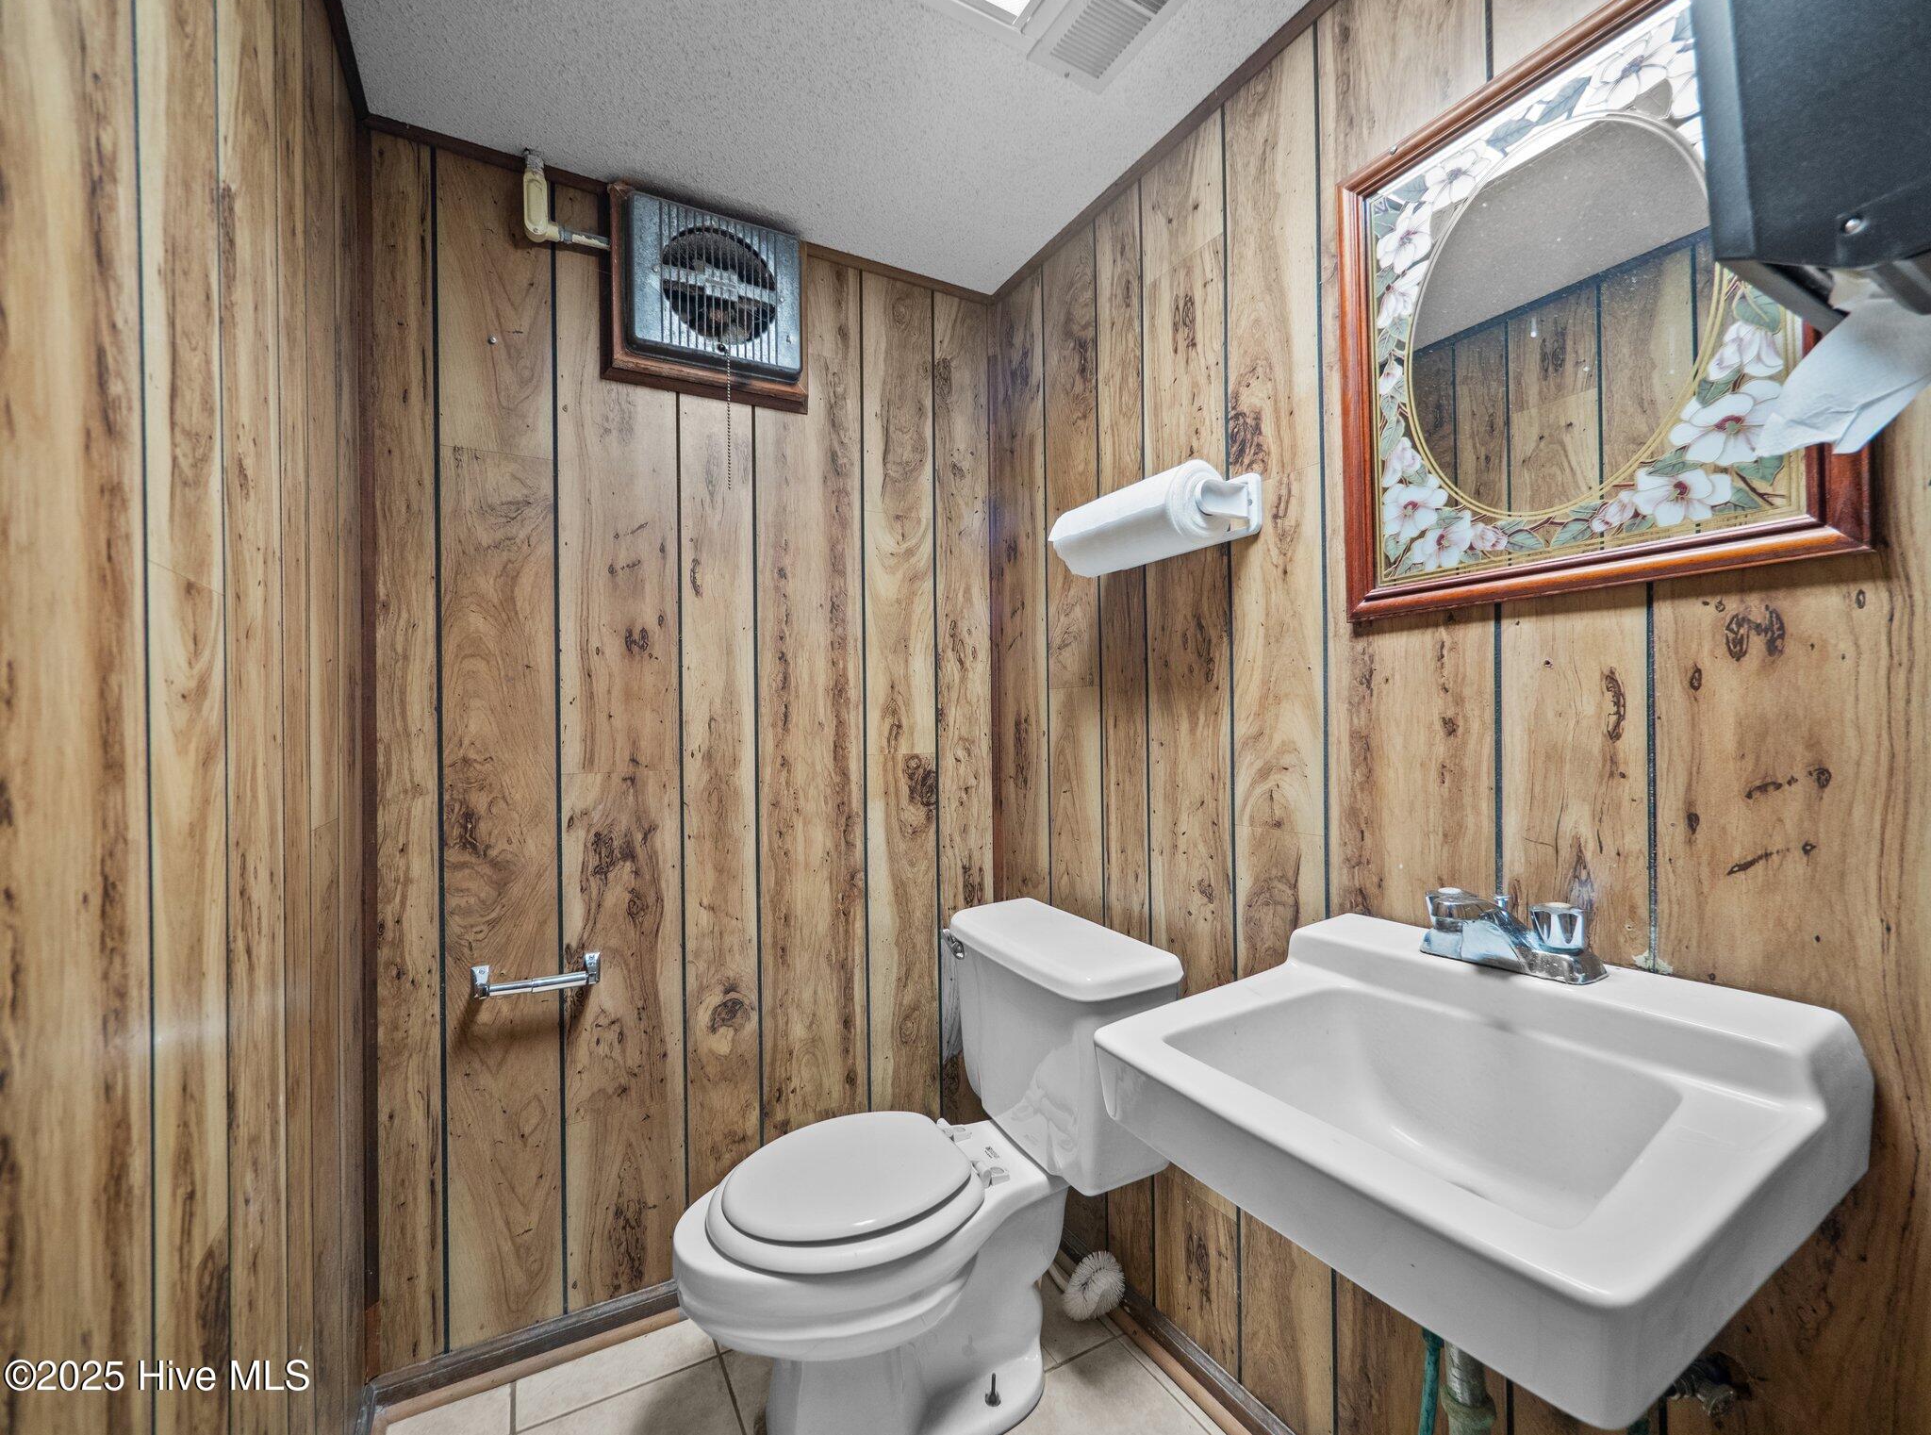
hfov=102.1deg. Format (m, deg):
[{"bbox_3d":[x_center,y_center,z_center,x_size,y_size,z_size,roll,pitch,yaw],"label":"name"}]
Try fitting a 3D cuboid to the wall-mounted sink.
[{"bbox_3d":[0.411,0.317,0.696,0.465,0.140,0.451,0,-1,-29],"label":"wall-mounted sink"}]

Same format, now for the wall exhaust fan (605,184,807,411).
[{"bbox_3d":[-0.461,-0.764,1.434,0.373,0.321,0.088,0,-1,-29],"label":"wall exhaust fan"}]

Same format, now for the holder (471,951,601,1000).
[{"bbox_3d":[-0.704,0.427,1.289,0.188,0.049,0.071,0,-1,-29],"label":"holder"}]

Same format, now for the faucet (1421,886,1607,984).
[{"bbox_3d":[0.545,0.214,0.790,0.100,0.071,0.157,0,-1,-29],"label":"faucet"}]

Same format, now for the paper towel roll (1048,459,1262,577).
[{"bbox_3d":[0.281,-0.313,1.229,0.162,0.117,0.328,0,-1,-29],"label":"paper towel roll"}]

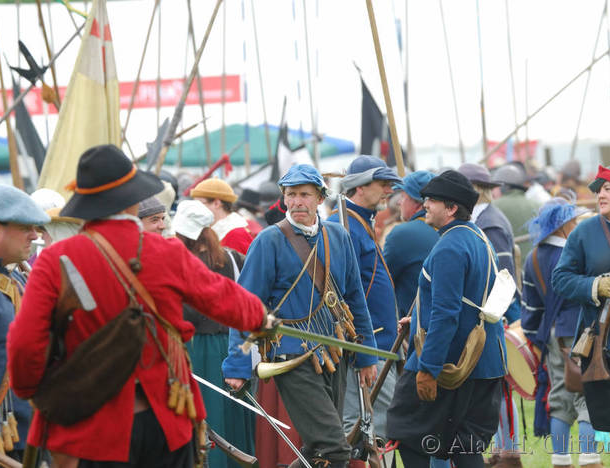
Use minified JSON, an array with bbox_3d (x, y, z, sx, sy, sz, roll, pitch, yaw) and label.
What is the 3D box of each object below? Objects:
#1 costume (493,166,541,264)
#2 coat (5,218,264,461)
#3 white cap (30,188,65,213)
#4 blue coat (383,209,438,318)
[{"bbox_3d":[1.701,0.278,54.000,0.550,1.720,0.420,-1,0,12],"label":"costume"},{"bbox_3d":[-0.586,0.365,23.200,0.860,0.830,0.500,-1,0,3],"label":"coat"},{"bbox_3d":[-1.611,-0.203,42.000,0.230,0.180,0.250,-1,0,30],"label":"white cap"},{"bbox_3d":[0.611,0.276,34.600,0.380,0.800,0.520,-1,0,37],"label":"blue coat"}]

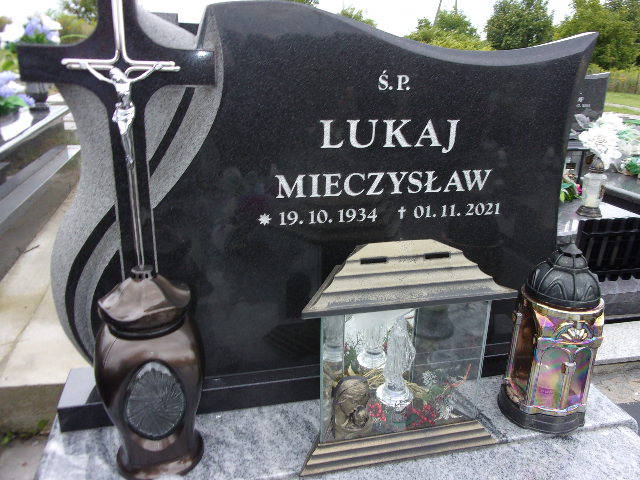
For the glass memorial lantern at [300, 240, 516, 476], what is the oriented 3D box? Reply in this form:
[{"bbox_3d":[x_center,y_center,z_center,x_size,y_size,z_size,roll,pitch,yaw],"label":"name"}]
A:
[{"bbox_3d":[0.117,0.161,0.848,0.334,0.341,0.167,-4,19,-13],"label":"glass memorial lantern"}]

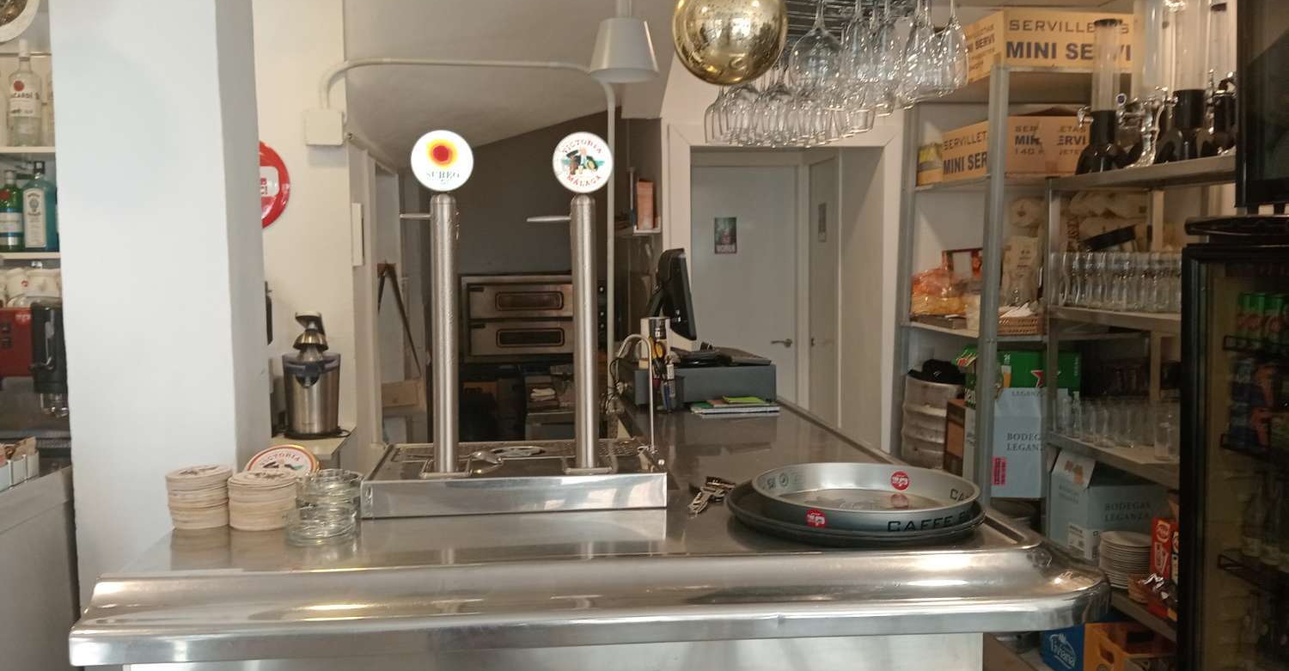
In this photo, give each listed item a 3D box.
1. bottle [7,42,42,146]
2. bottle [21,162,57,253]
[{"bbox_3d":[-1.745,-0.681,2.936,0.083,0.293,0.083,-1,5,-5],"label":"bottle"},{"bbox_3d":[-1.807,-0.385,3.120,0.084,0.273,0.064,-1,5,-4],"label":"bottle"}]

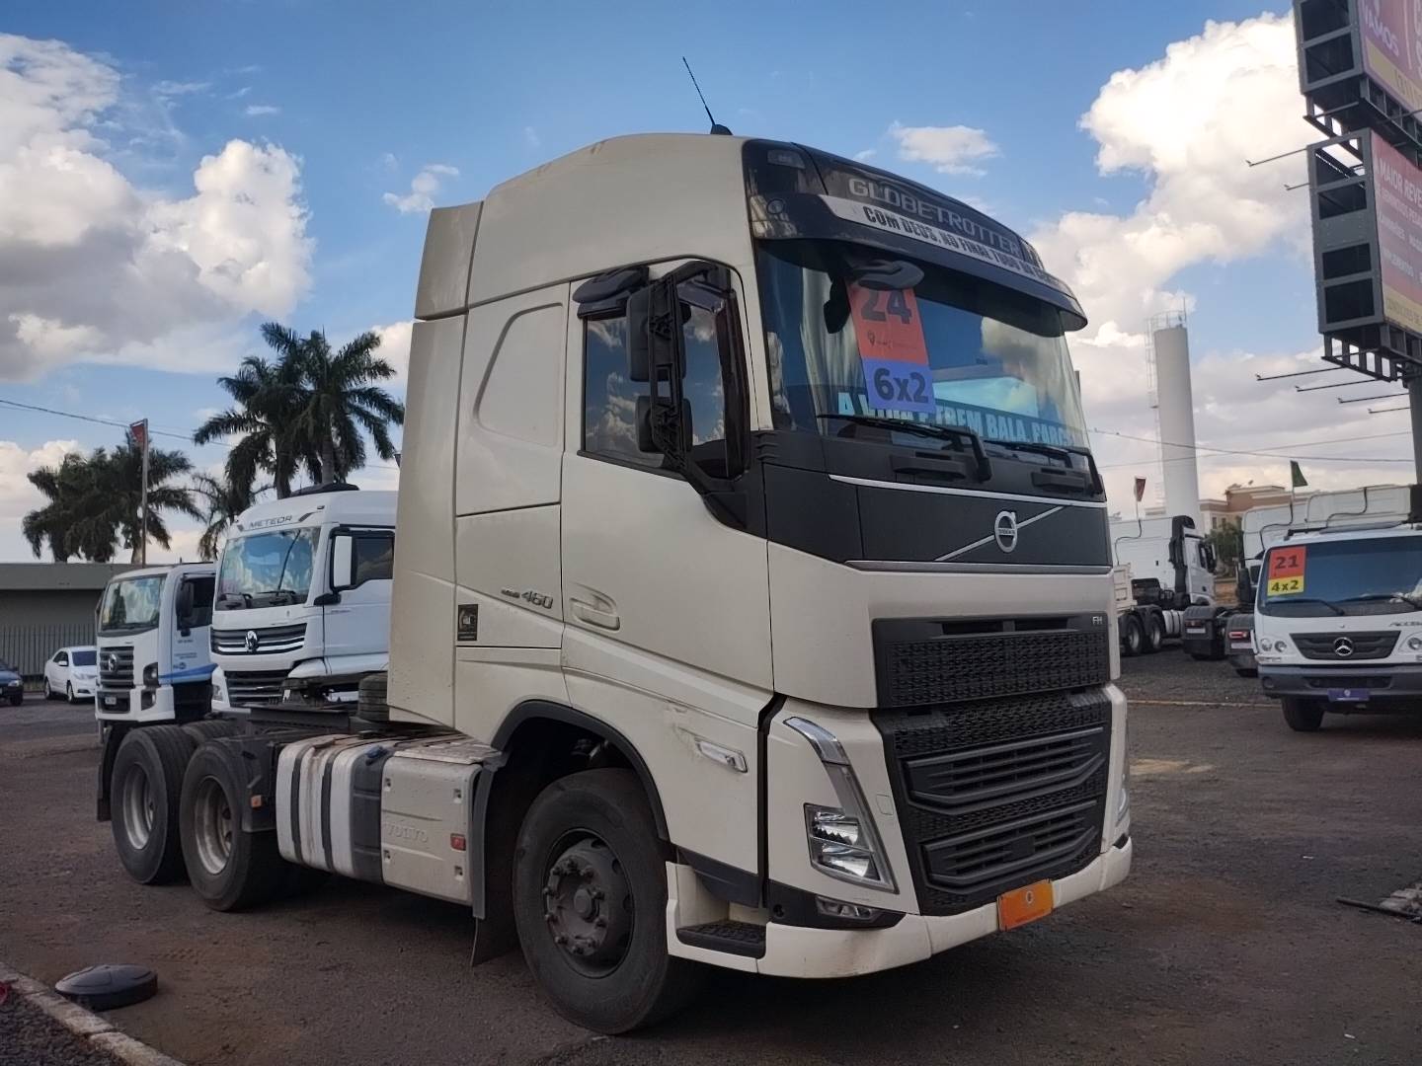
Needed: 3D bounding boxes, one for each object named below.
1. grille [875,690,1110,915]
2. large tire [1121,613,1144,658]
[{"bbox_3d":[1.234,1.025,4.584,1.740,0.770,0.140,3,-7,-44],"label":"grille"},{"bbox_3d":[10.222,2.544,28.081,0.290,1.030,1.040,-6,-6,41],"label":"large tire"}]

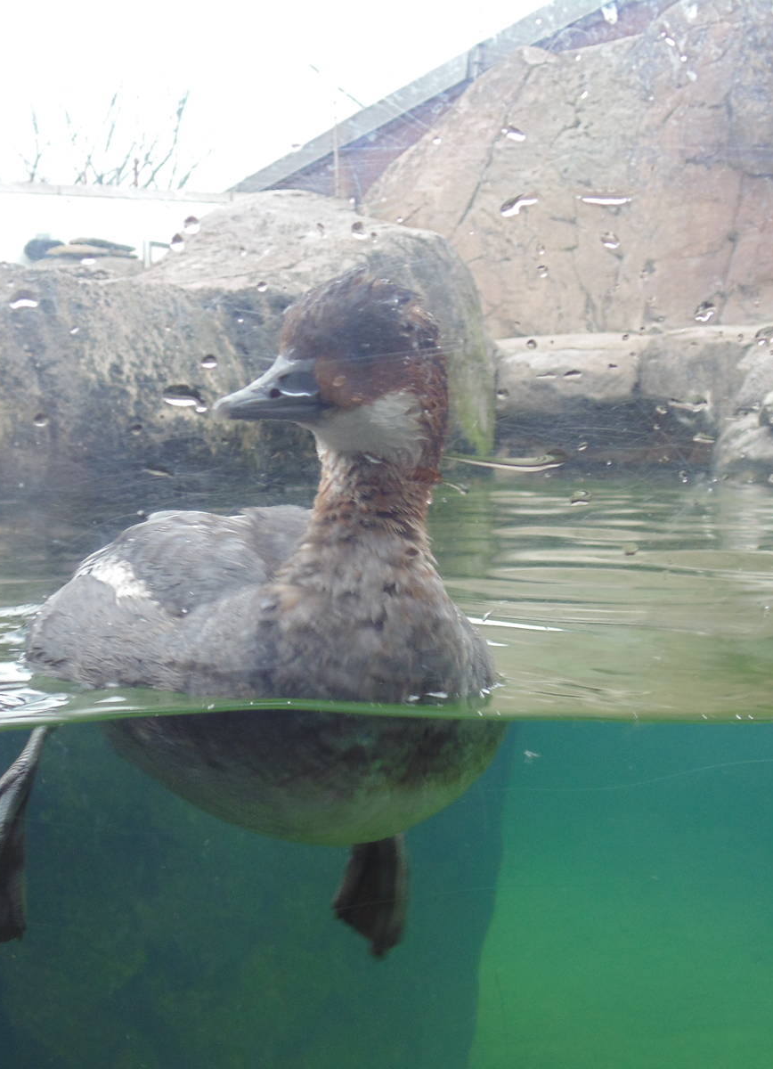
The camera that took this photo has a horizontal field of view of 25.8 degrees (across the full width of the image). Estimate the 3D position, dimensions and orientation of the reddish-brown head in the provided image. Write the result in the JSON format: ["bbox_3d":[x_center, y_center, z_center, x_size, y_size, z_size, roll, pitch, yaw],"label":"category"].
[{"bbox_3d":[-0.020,-0.056,0.579,0.084,0.070,0.050,-1,5,-19],"label":"reddish-brown head"}]

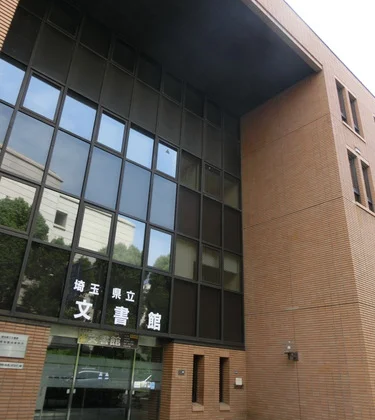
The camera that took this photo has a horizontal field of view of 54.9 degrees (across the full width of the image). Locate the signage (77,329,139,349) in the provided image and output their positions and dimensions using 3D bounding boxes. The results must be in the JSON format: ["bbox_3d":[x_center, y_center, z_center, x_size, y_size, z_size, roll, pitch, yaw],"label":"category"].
[{"bbox_3d":[-2.269,3.858,10.677,1.978,0.326,0.038,22,-31,-35],"label":"signage"}]

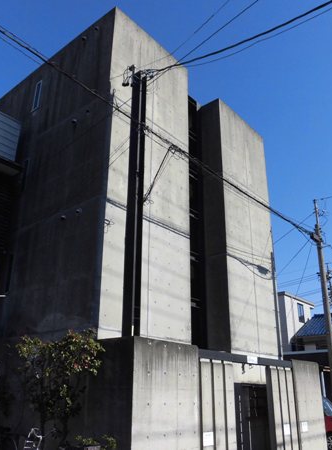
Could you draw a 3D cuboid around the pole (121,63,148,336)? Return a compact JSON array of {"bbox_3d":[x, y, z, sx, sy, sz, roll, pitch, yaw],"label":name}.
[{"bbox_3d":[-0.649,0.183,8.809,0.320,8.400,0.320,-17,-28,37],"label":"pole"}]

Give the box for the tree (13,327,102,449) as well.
[{"bbox_3d":[-1.937,3.172,7.431,1.350,2.600,1.250,-17,-28,37],"label":"tree"}]

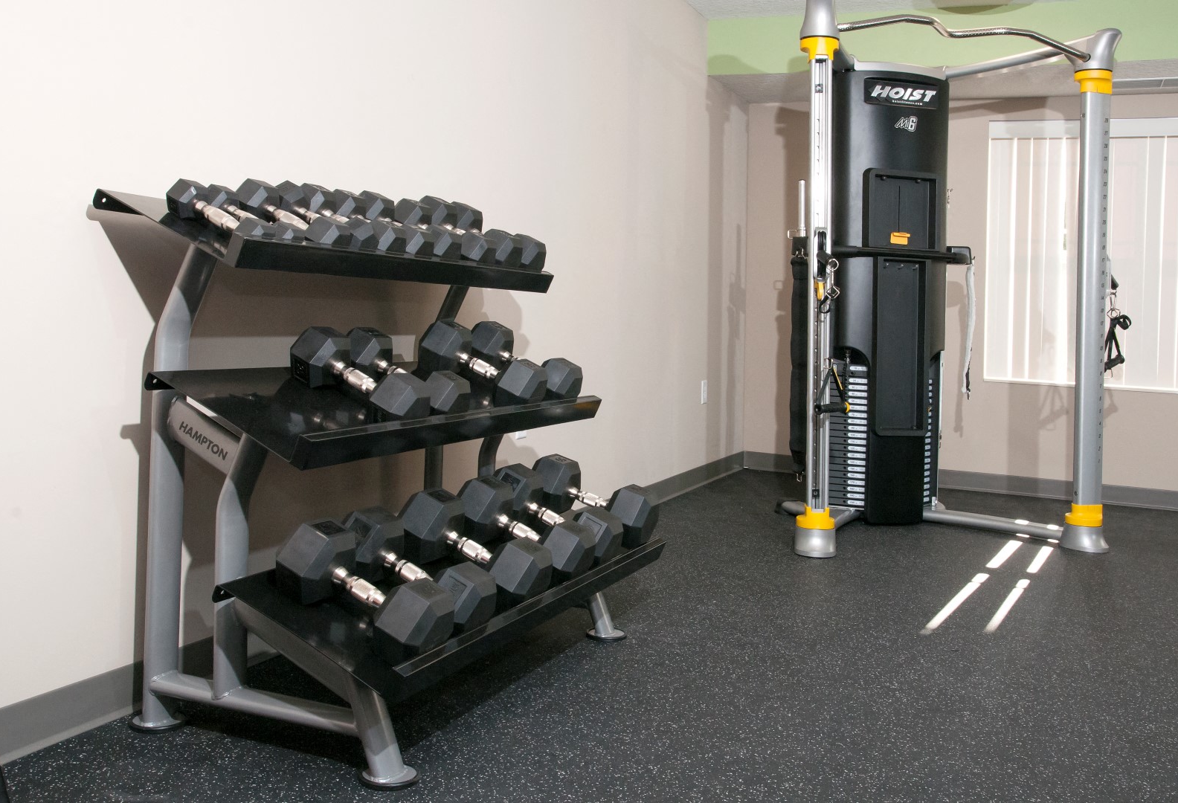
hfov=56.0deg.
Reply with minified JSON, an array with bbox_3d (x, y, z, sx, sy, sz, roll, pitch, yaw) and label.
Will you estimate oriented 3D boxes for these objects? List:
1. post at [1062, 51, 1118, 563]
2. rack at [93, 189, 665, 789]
[{"bbox_3d":[1.998,-0.431,4.402,0.220,2.043,0.170,2,4,24],"label":"post"},{"bbox_3d":[-0.377,0.120,2.574,0.730,1.085,1.274,3,4,24],"label":"rack"}]

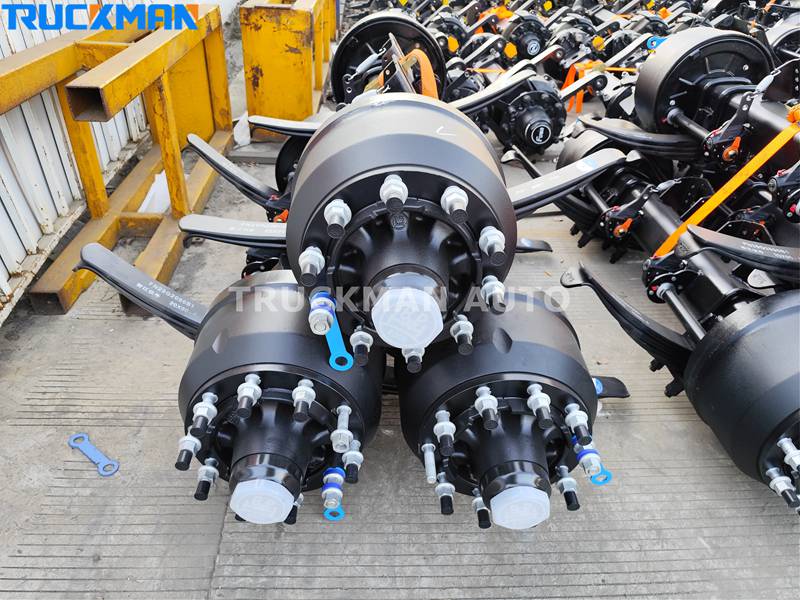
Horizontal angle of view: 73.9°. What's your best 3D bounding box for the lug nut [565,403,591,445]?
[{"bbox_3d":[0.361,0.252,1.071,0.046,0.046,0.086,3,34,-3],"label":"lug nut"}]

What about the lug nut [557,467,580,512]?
[{"bbox_3d":[0.374,0.416,1.178,0.045,0.045,0.093,3,33,-3],"label":"lug nut"}]

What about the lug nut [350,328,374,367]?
[{"bbox_3d":[-0.073,0.095,1.024,0.046,0.046,0.069,3,34,-4],"label":"lug nut"}]

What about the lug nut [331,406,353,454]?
[{"bbox_3d":[-0.114,0.256,1.063,0.046,0.046,0.091,3,33,-4],"label":"lug nut"}]

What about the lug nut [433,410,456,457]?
[{"bbox_3d":[0.091,0.268,1.075,0.045,0.045,0.095,3,33,-3],"label":"lug nut"}]

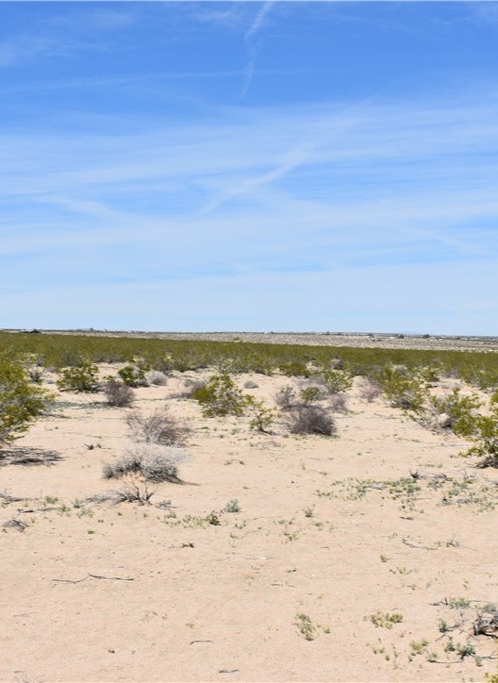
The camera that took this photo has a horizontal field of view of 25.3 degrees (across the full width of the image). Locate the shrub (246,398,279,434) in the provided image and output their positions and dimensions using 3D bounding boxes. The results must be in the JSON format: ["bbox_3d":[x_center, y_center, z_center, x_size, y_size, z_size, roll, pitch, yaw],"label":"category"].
[{"bbox_3d":[0.255,1.223,18.712,0.557,0.557,0.501,0,0,0],"label":"shrub"}]

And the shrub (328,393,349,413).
[{"bbox_3d":[2.165,1.474,26.690,0.505,0.445,0.455,1,0,0],"label":"shrub"}]

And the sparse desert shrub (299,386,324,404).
[{"bbox_3d":[1.455,1.257,25.585,0.577,0.438,0.519,0,0,0],"label":"sparse desert shrub"}]

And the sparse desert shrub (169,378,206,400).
[{"bbox_3d":[-1.520,1.195,27.904,0.956,0.478,0.812,0,0,0],"label":"sparse desert shrub"}]

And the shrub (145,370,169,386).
[{"bbox_3d":[-3.115,1.248,37.671,0.798,0.526,0.718,1,0,0],"label":"shrub"}]

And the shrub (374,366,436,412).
[{"bbox_3d":[4.023,1.226,28.792,1.479,1.103,1.331,1,0,0],"label":"shrub"}]

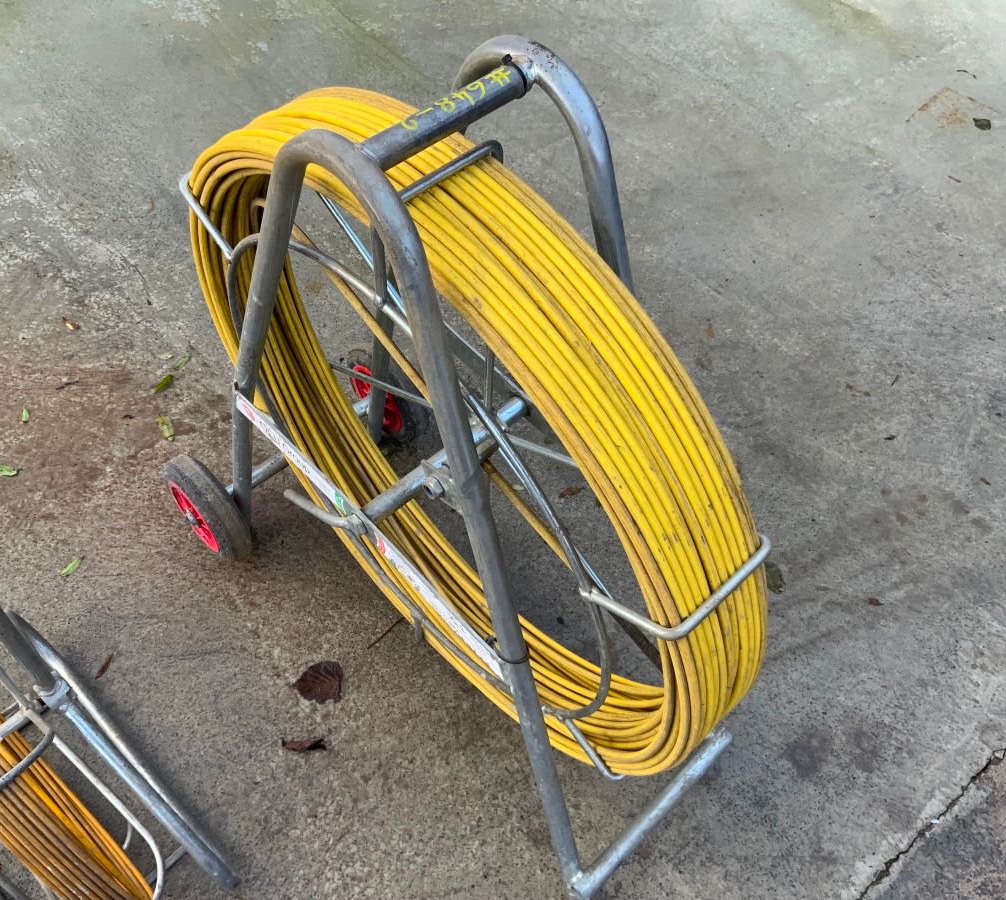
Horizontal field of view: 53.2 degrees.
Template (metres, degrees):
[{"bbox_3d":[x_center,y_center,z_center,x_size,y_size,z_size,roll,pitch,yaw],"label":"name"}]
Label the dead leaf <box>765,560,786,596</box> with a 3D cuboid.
[{"bbox_3d":[0.482,0.228,1.800,0.046,0.008,0.072,-17,59,-13],"label":"dead leaf"}]

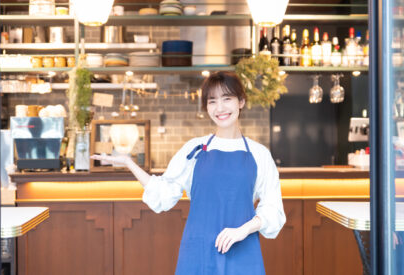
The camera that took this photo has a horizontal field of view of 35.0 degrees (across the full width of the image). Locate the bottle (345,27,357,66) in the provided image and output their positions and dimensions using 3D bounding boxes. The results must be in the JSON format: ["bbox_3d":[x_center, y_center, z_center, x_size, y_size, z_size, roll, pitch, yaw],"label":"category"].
[{"bbox_3d":[1.145,-0.692,4.912,0.080,0.302,0.080,0,1,-2],"label":"bottle"}]

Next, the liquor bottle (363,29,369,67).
[{"bbox_3d":[1.269,-0.683,4.917,0.070,0.283,0.070,0,1,-2],"label":"liquor bottle"}]

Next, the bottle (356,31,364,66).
[{"bbox_3d":[1.221,-0.682,4.944,0.069,0.275,0.069,0,1,-2],"label":"bottle"}]

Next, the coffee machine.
[{"bbox_3d":[-1.155,0.044,4.700,0.373,0.383,0.460,0,1,-2],"label":"coffee machine"}]

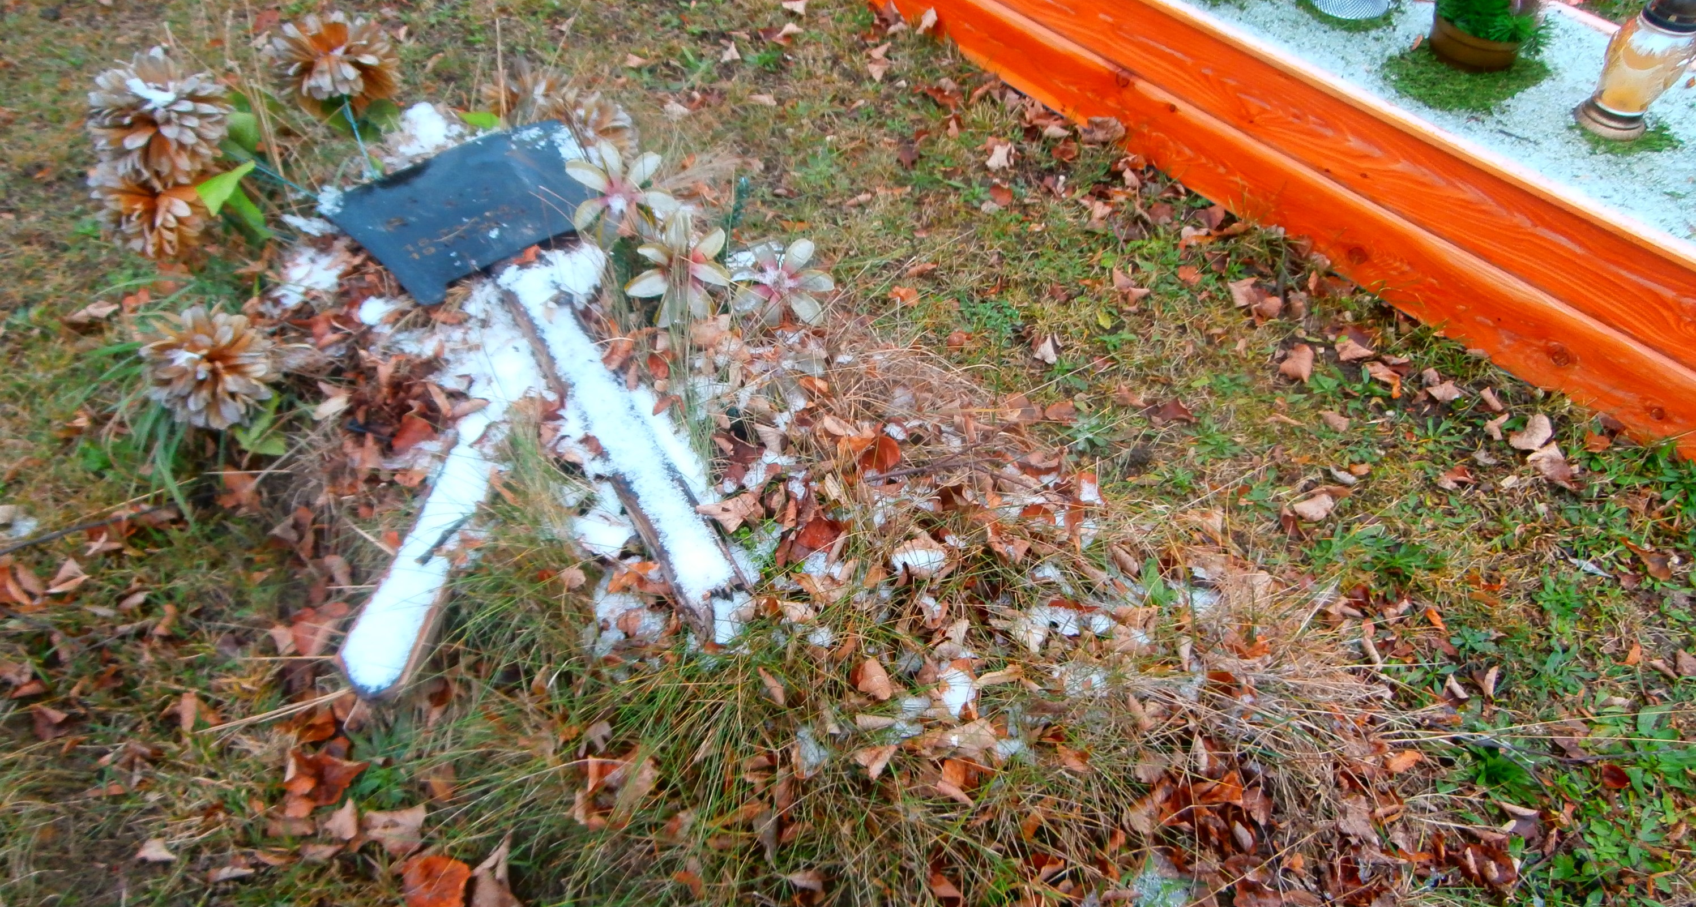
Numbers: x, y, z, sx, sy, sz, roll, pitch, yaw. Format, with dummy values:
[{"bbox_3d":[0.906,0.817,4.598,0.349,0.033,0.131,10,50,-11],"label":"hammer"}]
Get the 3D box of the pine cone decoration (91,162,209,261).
[{"bbox_3d":[-1.142,-0.402,1.921,0.177,0.165,0.145,-28,18,-23],"label":"pine cone decoration"}]

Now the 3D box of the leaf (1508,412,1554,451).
[{"bbox_3d":[1.074,-0.033,1.849,0.065,0.022,0.050,-31,55,-24],"label":"leaf"}]

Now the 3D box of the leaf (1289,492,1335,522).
[{"bbox_3d":[0.691,0.081,1.753,0.062,0.020,0.045,-22,52,-18],"label":"leaf"}]

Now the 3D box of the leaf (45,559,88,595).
[{"bbox_3d":[-1.118,0.176,1.684,0.043,0.025,0.055,35,58,27],"label":"leaf"}]

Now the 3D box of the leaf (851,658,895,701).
[{"bbox_3d":[0.028,0.255,1.327,0.040,0.018,0.050,-22,62,-12],"label":"leaf"}]

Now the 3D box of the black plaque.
[{"bbox_3d":[-0.600,-0.395,1.938,0.389,0.025,0.265,-29,65,-25],"label":"black plaque"}]

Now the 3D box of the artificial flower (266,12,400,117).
[{"bbox_3d":[-0.897,-0.678,2.049,0.205,0.150,0.180,-11,47,-10],"label":"artificial flower"}]

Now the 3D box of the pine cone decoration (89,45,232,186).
[{"bbox_3d":[-1.162,-0.570,1.981,0.212,0.208,0.165,-26,18,-22],"label":"pine cone decoration"}]

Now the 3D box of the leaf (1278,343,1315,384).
[{"bbox_3d":[0.744,-0.151,1.954,0.052,0.022,0.062,37,58,28],"label":"leaf"}]

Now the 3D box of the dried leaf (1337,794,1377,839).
[{"bbox_3d":[0.604,0.431,1.396,0.036,0.022,0.055,-17,51,-14],"label":"dried leaf"}]

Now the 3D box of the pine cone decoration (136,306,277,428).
[{"bbox_3d":[-0.977,-0.132,1.794,0.195,0.155,0.175,-15,48,-14],"label":"pine cone decoration"}]

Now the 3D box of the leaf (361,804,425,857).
[{"bbox_3d":[-0.533,0.443,1.381,0.067,0.020,0.059,-8,53,-11],"label":"leaf"}]

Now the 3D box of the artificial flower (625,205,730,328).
[{"bbox_3d":[-0.253,-0.277,1.745,0.151,0.173,0.075,-7,8,-7],"label":"artificial flower"}]

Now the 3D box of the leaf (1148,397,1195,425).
[{"bbox_3d":[0.517,-0.068,1.877,0.070,0.025,0.045,0,47,0],"label":"leaf"}]

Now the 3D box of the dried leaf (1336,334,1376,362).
[{"bbox_3d":[0.854,-0.177,1.981,0.066,0.022,0.050,0,47,0],"label":"dried leaf"}]

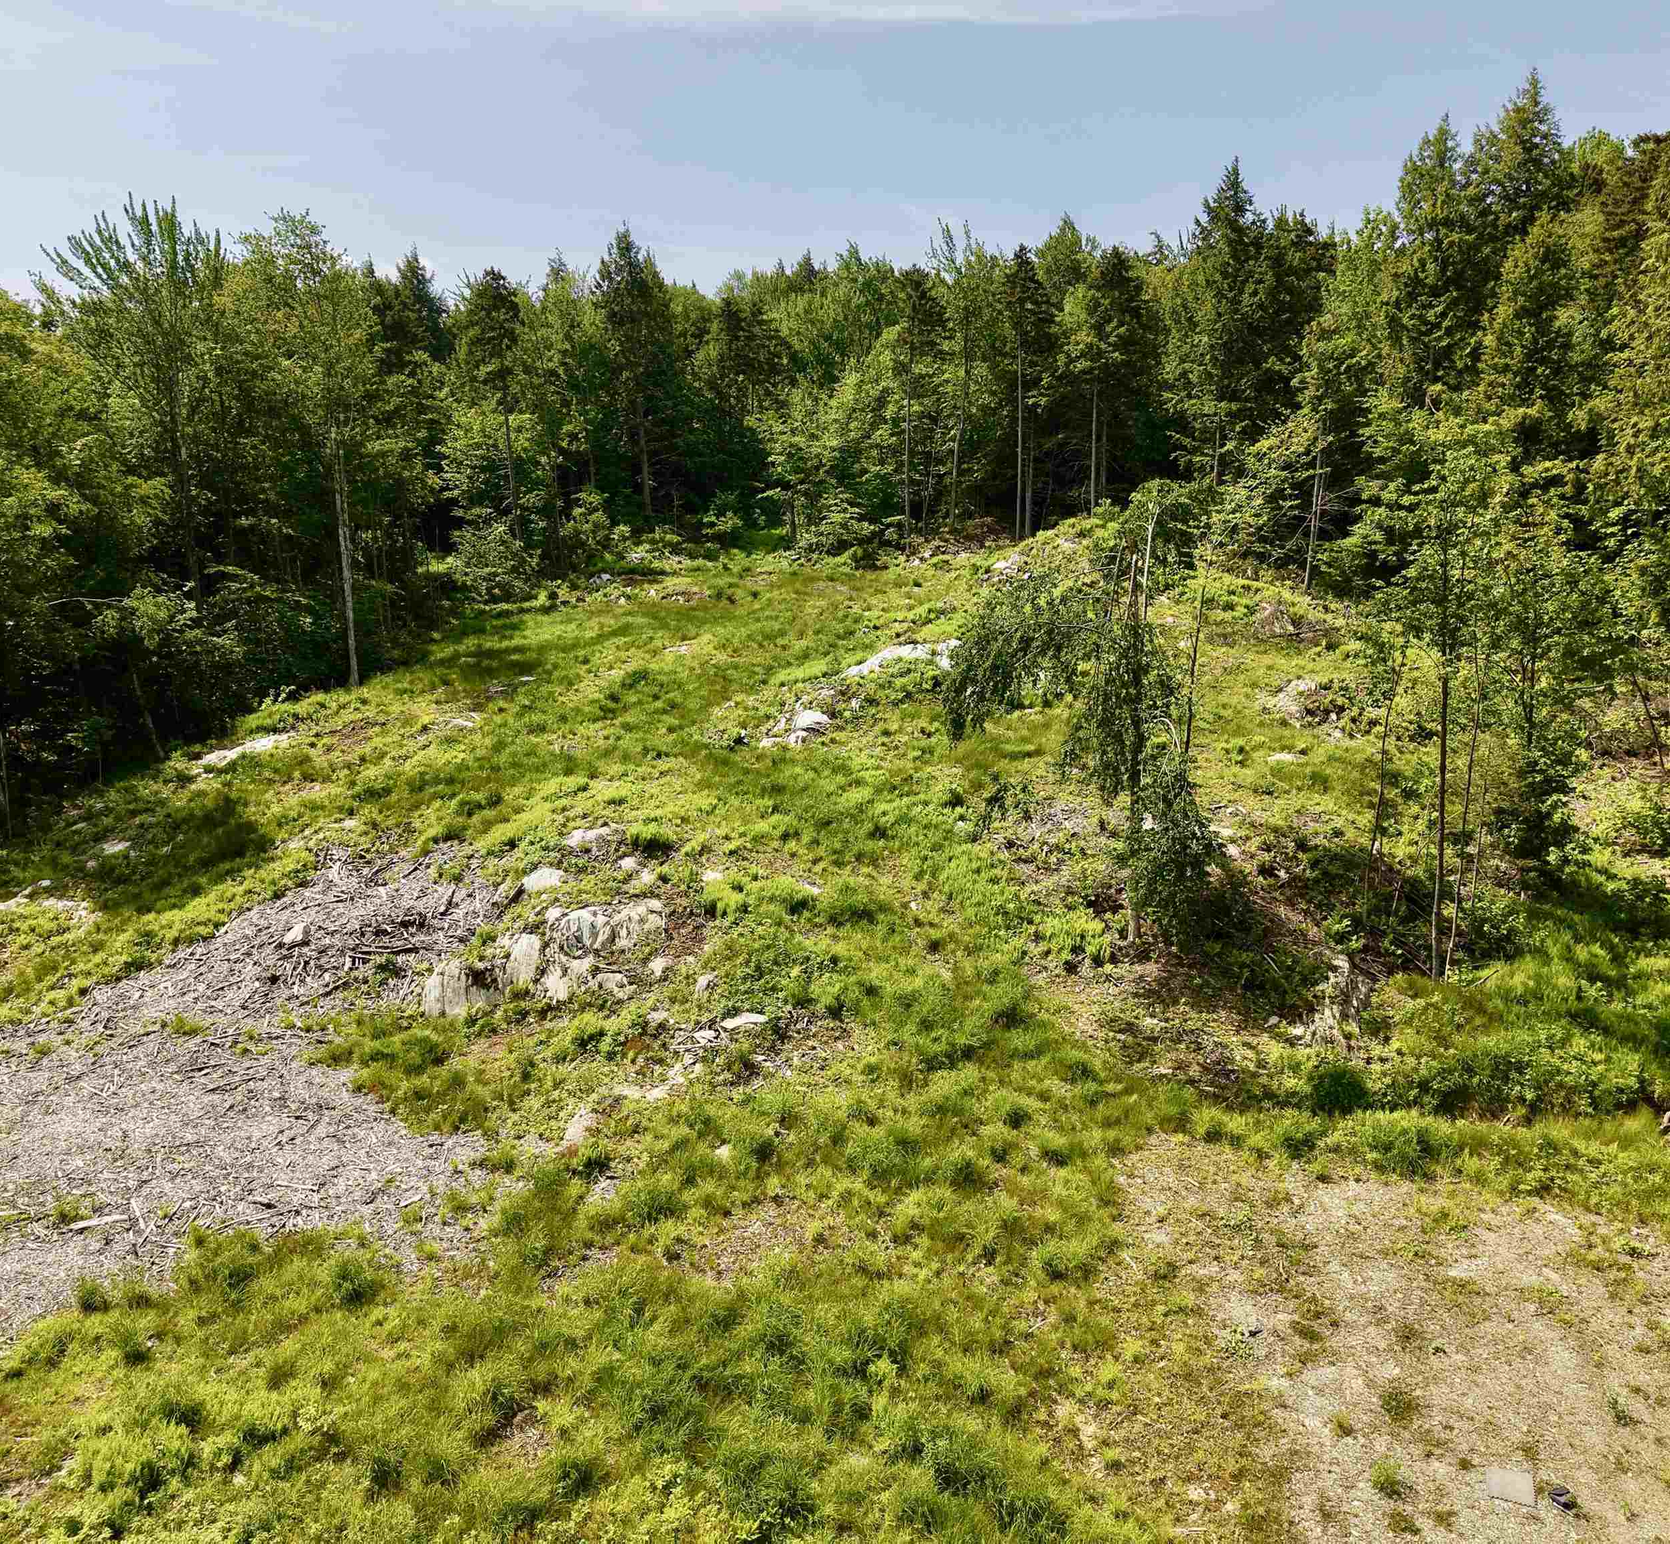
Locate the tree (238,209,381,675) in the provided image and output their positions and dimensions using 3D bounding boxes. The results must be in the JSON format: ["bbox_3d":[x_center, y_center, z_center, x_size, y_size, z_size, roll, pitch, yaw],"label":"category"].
[{"bbox_3d":[-16.523,-9.785,45.000,4.300,14.659,4.200,-4,11,-20],"label":"tree"}]

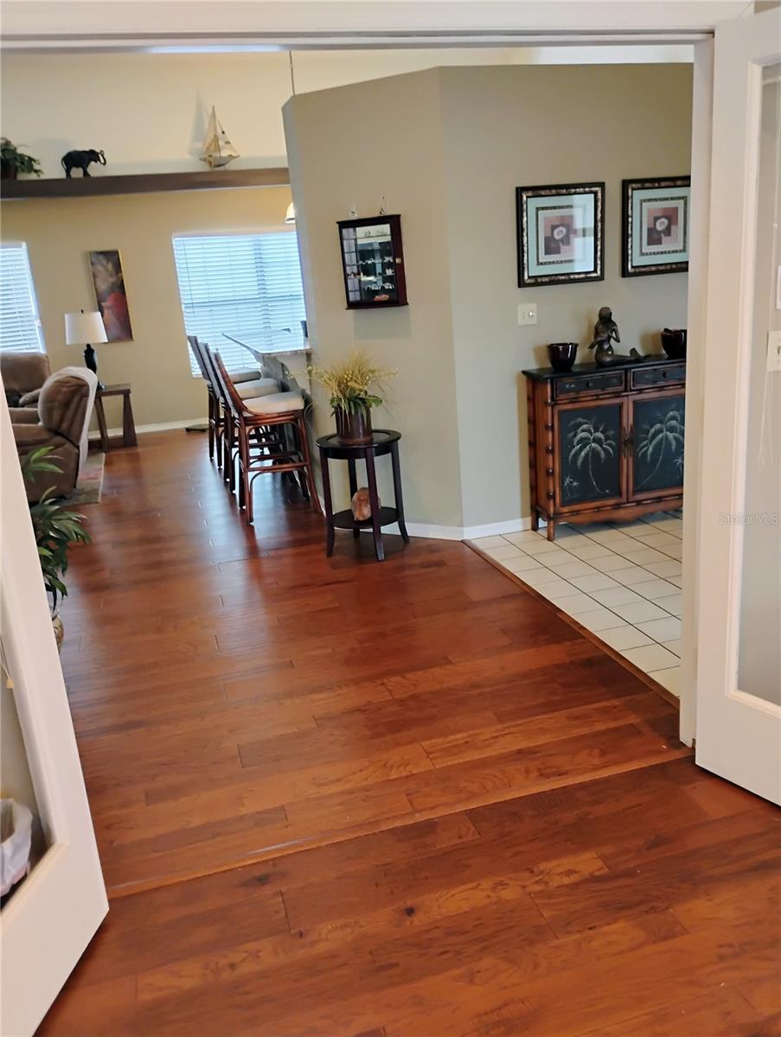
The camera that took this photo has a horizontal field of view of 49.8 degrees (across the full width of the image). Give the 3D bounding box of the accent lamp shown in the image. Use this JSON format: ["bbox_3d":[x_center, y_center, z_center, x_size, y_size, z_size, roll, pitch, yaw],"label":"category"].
[{"bbox_3d":[-3.137,-1.750,8.762,0.410,0.835,0.410,-8,16,-14],"label":"accent lamp"}]

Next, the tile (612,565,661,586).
[{"bbox_3d":[1.205,0.289,4.204,0.205,0.010,0.205,-9,17,-14],"label":"tile"}]

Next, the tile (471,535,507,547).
[{"bbox_3d":[0.584,0.141,4.810,0.177,0.010,0.204,-8,16,-14],"label":"tile"}]

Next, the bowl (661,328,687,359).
[{"bbox_3d":[1.602,-0.979,4.703,0.168,0.142,0.168,-4,16,1],"label":"bowl"}]

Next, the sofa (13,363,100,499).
[{"bbox_3d":[-2.881,-0.726,6.881,0.980,1.000,0.970,-9,17,-14],"label":"sofa"}]

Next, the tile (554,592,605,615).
[{"bbox_3d":[0.843,0.392,3.823,0.193,0.010,0.202,-9,17,-13],"label":"tile"}]

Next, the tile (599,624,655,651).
[{"bbox_3d":[0.980,0.508,3.533,0.197,0.010,0.205,-9,17,-14],"label":"tile"}]

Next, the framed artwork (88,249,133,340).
[{"bbox_3d":[-3.070,-2.434,9.251,0.315,0.970,0.035,-8,16,-14],"label":"framed artwork"}]

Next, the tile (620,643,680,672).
[{"bbox_3d":[1.022,0.546,3.268,0.177,0.010,0.200,-8,16,-14],"label":"tile"}]

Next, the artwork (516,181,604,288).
[{"bbox_3d":[0.934,-1.551,4.589,0.513,0.512,0.030,-9,17,-14],"label":"artwork"}]

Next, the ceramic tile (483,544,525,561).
[{"bbox_3d":[0.626,0.188,4.587,0.193,0.010,0.202,-9,17,-13],"label":"ceramic tile"}]

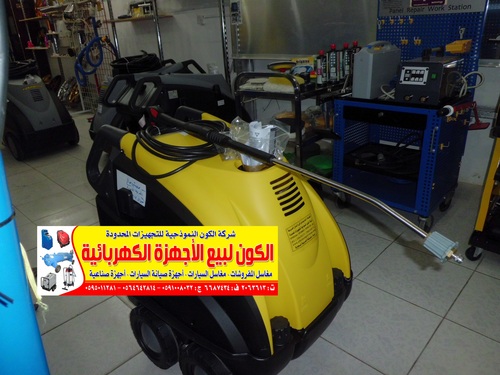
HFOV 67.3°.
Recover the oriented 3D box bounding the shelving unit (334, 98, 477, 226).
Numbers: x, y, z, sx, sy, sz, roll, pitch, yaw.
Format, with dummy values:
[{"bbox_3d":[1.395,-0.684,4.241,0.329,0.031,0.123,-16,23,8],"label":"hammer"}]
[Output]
[{"bbox_3d":[1.073,-0.253,2.759,0.503,0.812,0.750,-25,31,-37],"label":"shelving unit"}]

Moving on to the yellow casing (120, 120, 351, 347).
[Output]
[{"bbox_3d":[-0.053,0.084,1.385,0.748,0.589,0.477,16,31,40],"label":"yellow casing"}]

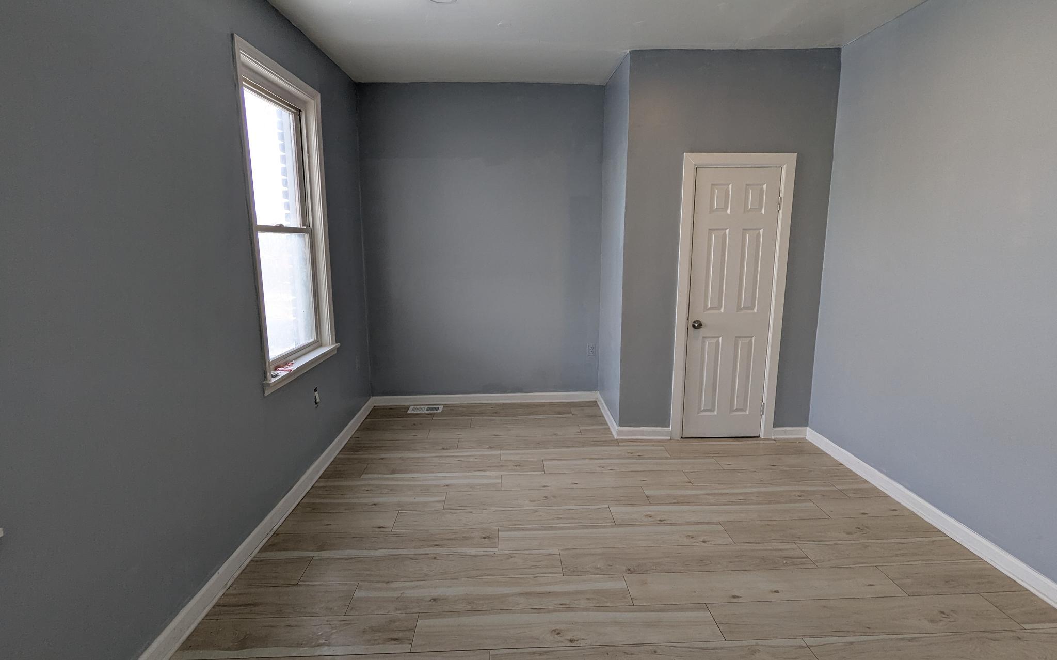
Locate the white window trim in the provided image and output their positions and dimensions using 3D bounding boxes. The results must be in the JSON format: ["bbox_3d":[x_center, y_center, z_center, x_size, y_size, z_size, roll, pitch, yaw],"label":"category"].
[{"bbox_3d":[-1.438,-0.604,2.935,0.132,1.779,1.124,-1,11,-2],"label":"white window trim"}]

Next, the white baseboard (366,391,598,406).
[{"bbox_3d":[-0.398,0.664,4.689,2.131,0.087,0.020,-1,11,-2],"label":"white baseboard"}]

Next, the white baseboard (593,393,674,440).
[{"bbox_3d":[0.887,0.731,4.279,0.426,0.087,0.921,-1,11,-2],"label":"white baseboard"}]

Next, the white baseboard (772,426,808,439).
[{"bbox_3d":[2.058,0.803,3.844,0.248,0.087,0.020,-1,11,-2],"label":"white baseboard"}]

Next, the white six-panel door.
[{"bbox_3d":[1.513,-0.157,3.690,0.609,2.030,0.036,-1,11,-2],"label":"white six-panel door"}]

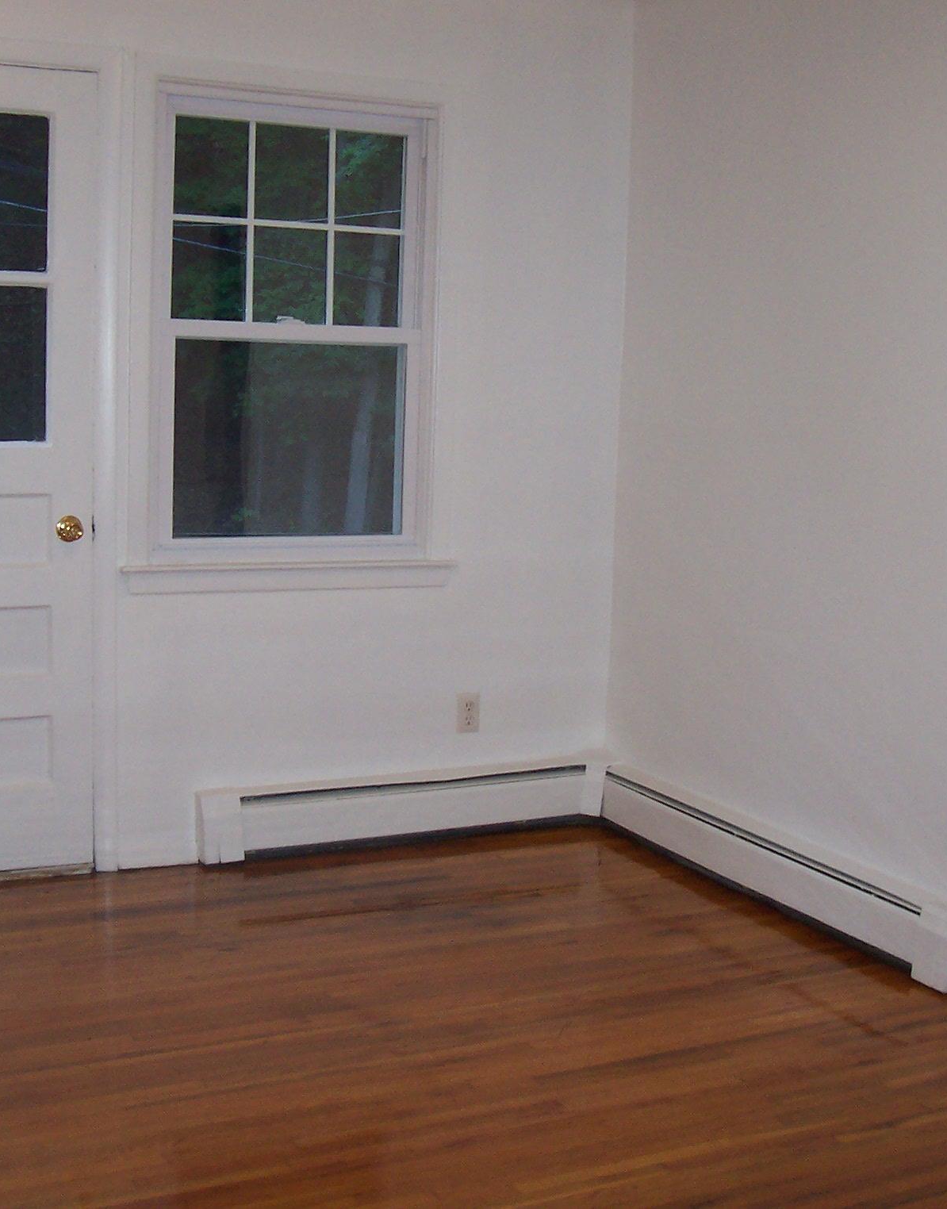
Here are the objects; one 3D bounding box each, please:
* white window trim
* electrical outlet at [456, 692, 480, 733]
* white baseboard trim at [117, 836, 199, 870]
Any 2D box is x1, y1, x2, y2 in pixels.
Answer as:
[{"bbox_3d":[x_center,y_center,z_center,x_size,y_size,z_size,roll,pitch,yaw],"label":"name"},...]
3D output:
[{"bbox_3d":[-0.474,-0.719,4.585,0.935,1.377,0.090,-2,9,-26],"label":"white window trim"},{"bbox_3d":[-0.013,0.315,4.969,0.072,0.116,0.010,-2,9,-26],"label":"electrical outlet"},{"bbox_3d":[-0.842,0.656,4.602,0.226,0.102,0.018,-2,9,-26],"label":"white baseboard trim"}]

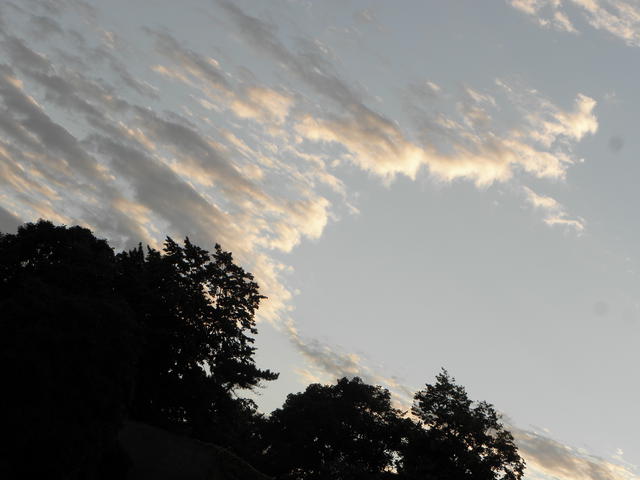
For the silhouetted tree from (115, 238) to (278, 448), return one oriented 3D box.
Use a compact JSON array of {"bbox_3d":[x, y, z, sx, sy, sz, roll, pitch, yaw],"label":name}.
[{"bbox_3d":[-4.951,4.156,75.000,6.600,8.100,6.200,0,-9,0],"label":"silhouetted tree"}]

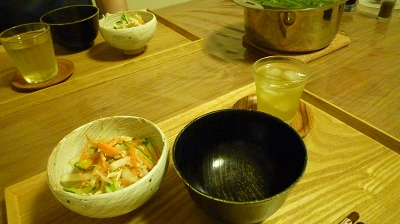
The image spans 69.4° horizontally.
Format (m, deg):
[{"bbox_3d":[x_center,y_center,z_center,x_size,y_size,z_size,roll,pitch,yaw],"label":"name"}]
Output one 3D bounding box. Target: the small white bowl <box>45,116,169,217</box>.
[{"bbox_3d":[-0.088,0.064,0.306,0.113,0.065,0.113,-3,37,2],"label":"small white bowl"}]

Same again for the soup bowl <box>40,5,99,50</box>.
[{"bbox_3d":[-0.282,-0.186,0.653,0.122,0.068,0.122,-3,37,2],"label":"soup bowl"}]

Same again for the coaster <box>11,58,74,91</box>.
[{"bbox_3d":[-0.297,-0.072,0.555,0.112,0.008,0.112,-24,41,-23],"label":"coaster"}]

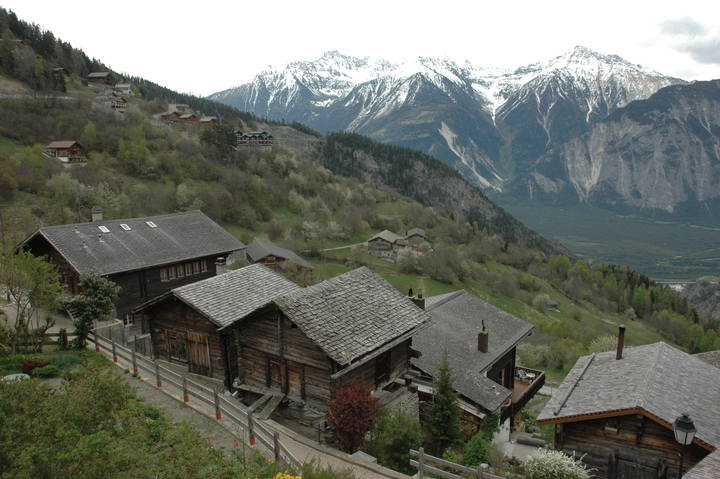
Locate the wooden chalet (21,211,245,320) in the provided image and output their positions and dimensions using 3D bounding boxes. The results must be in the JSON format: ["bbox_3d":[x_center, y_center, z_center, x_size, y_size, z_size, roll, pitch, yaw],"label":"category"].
[{"bbox_3d":[-17.789,1.532,42.230,12.185,6.300,12.519,9,14,40],"label":"wooden chalet"}]

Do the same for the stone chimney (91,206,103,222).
[{"bbox_3d":[-19.653,-1.834,40.400,0.600,1.350,0.600,9,14,40],"label":"stone chimney"}]

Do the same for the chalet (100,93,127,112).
[{"bbox_3d":[-125.625,-69.311,275.000,10.000,9.000,9.000,3,11,15],"label":"chalet"}]

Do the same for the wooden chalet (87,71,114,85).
[{"bbox_3d":[-136.954,-85.299,285.000,11.500,7.000,8.800,5,12,29],"label":"wooden chalet"}]

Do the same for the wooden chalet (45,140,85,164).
[{"bbox_3d":[-111.694,-33.242,205.000,9.500,8.200,9.500,0,11,2],"label":"wooden chalet"}]

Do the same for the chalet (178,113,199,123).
[{"bbox_3d":[-93.759,-66.424,295.000,8.000,5.000,7.000,5,12,24],"label":"chalet"}]

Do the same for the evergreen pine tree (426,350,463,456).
[{"bbox_3d":[3.172,6.245,20.592,1.500,4.400,1.500,0,11,8],"label":"evergreen pine tree"}]

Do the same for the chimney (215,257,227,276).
[{"bbox_3d":[-8.470,1.774,33.000,0.520,1.350,0.520,7,13,35],"label":"chimney"}]

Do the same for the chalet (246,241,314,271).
[{"bbox_3d":[-13.751,4.420,86.107,9.500,6.500,11.000,-5,11,-21],"label":"chalet"}]

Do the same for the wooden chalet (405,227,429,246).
[{"bbox_3d":[20.812,0.416,197.517,8.300,6.800,10.000,0,11,6],"label":"wooden chalet"}]

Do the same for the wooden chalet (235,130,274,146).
[{"bbox_3d":[-71.025,-67.981,365.000,24.500,10.500,12.000,-5,11,-20],"label":"wooden chalet"}]

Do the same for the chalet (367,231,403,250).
[{"bbox_3d":[7.960,1.426,184.070,9.000,6.600,11.500,2,11,15],"label":"chalet"}]

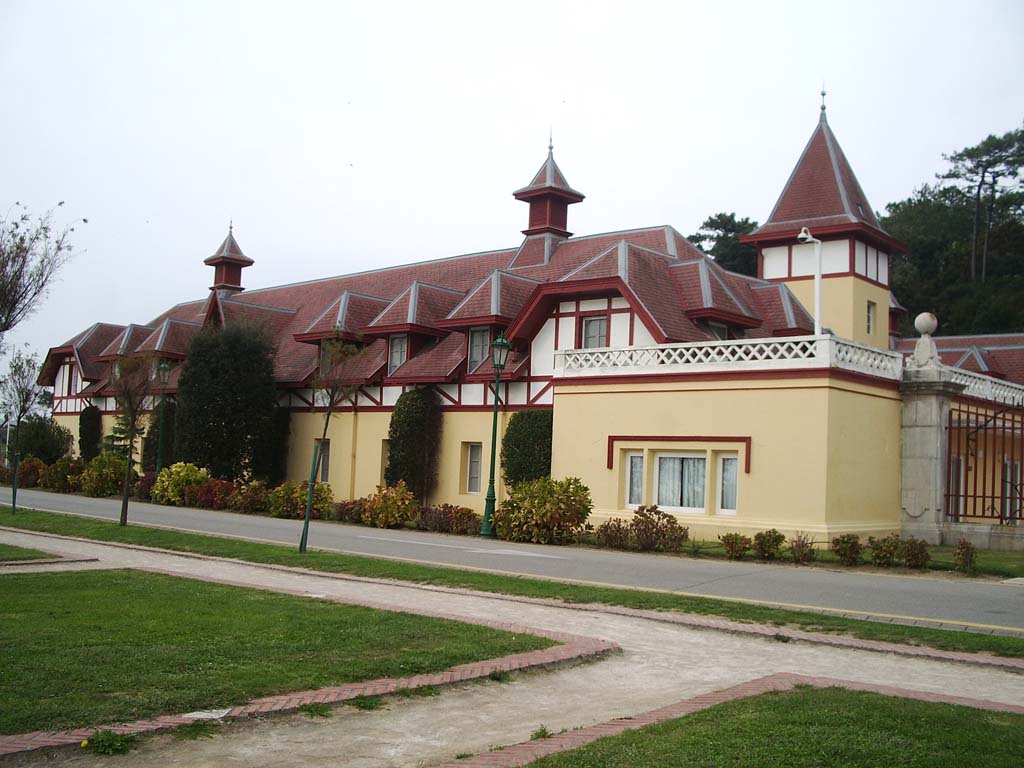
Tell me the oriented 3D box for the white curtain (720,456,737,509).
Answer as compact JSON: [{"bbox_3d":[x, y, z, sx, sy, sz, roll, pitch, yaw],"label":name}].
[{"bbox_3d":[5.640,2.562,26.323,0.666,1.411,0.100,-2,-7,45],"label":"white curtain"}]

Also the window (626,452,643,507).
[{"bbox_3d":[3.436,2.631,28.323,0.813,1.597,0.140,-2,-7,45],"label":"window"}]

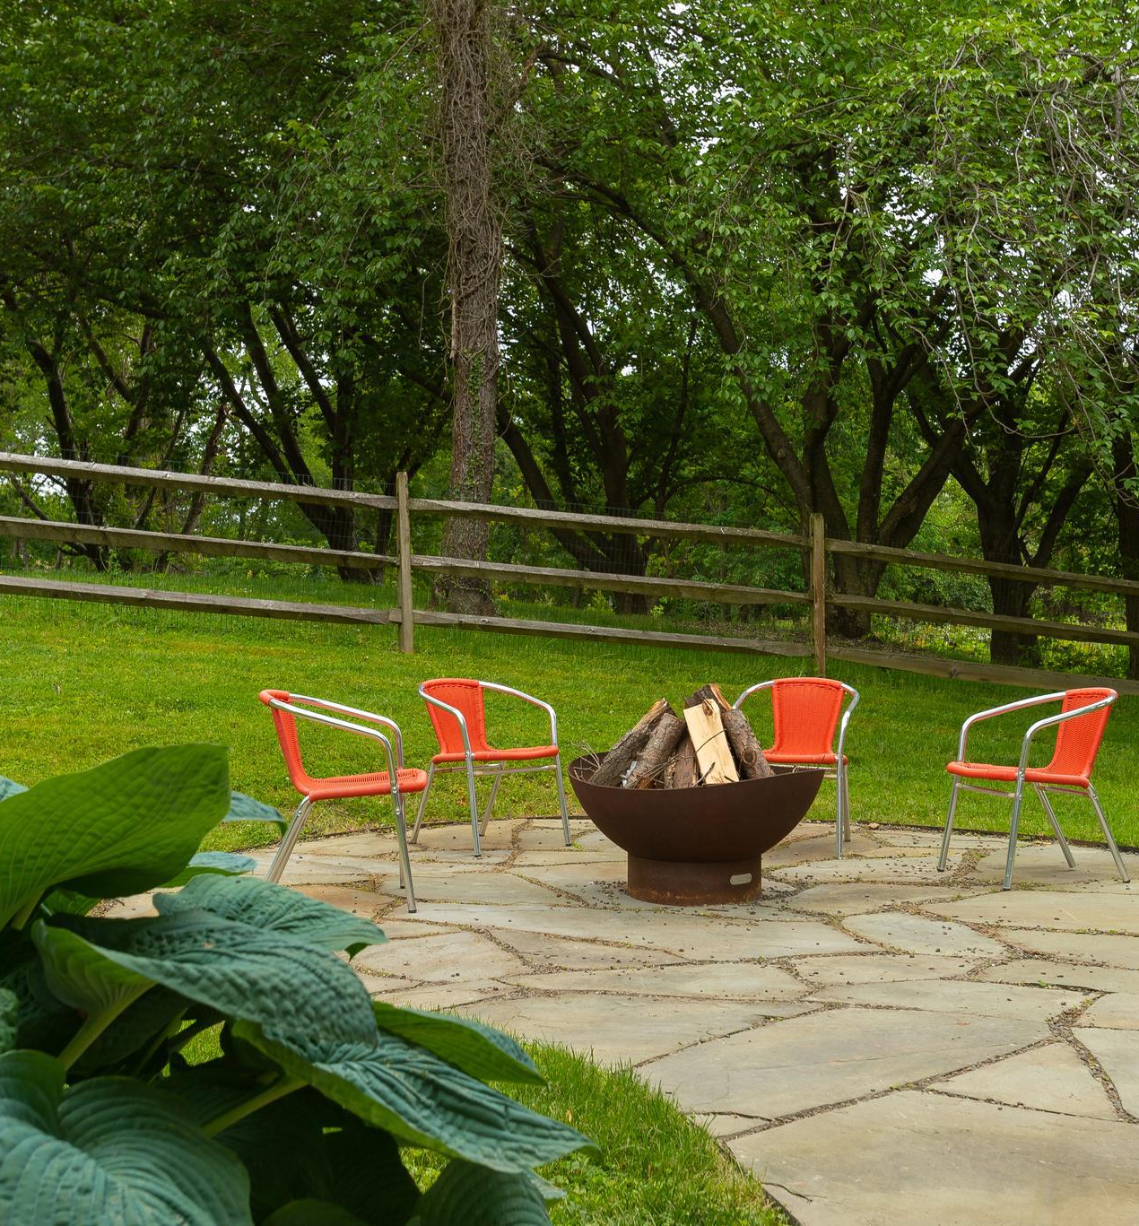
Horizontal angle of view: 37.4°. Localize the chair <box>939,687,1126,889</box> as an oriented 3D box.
[{"bbox_3d":[1.807,0.660,6.504,0.592,0.725,0.542,0,0,-15],"label":"chair"}]

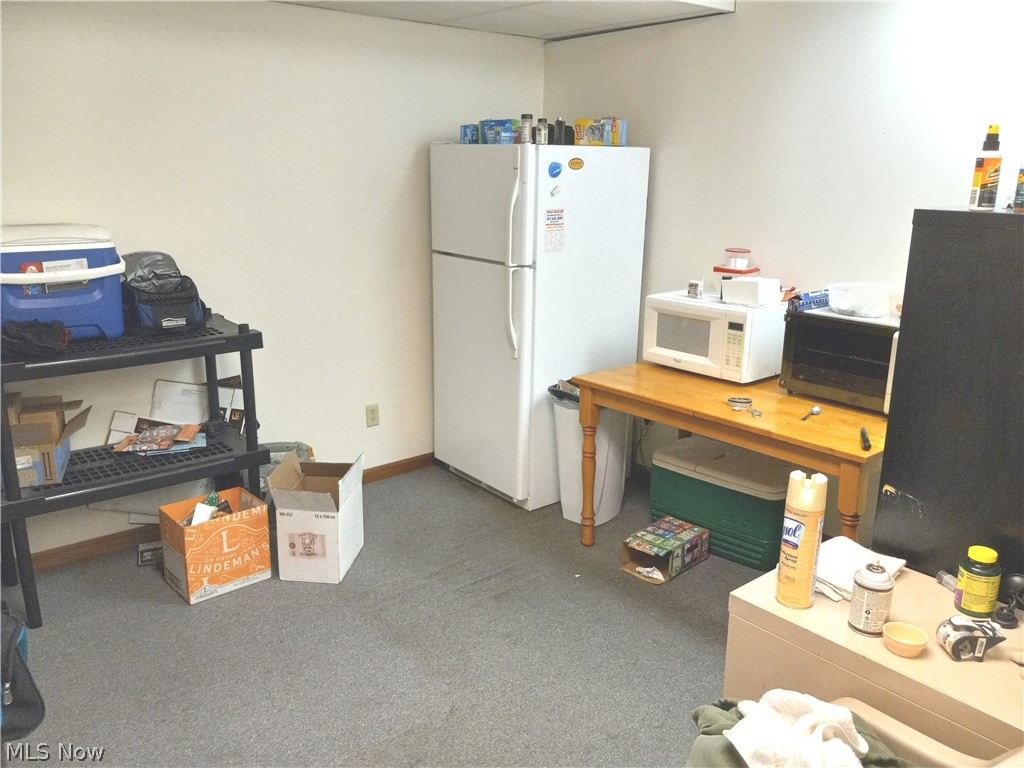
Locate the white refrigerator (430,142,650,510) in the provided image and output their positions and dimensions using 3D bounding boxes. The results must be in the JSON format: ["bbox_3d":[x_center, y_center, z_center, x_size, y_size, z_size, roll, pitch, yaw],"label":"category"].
[{"bbox_3d":[0.118,-0.323,4.027,0.823,1.671,0.689,-12,20,-39],"label":"white refrigerator"}]

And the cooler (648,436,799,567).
[{"bbox_3d":[0.938,0.511,3.445,0.610,0.380,0.350,15,21,42],"label":"cooler"}]

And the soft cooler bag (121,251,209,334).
[{"bbox_3d":[-1.381,-0.364,3.148,0.300,0.307,0.220,-11,18,-38],"label":"soft cooler bag"}]

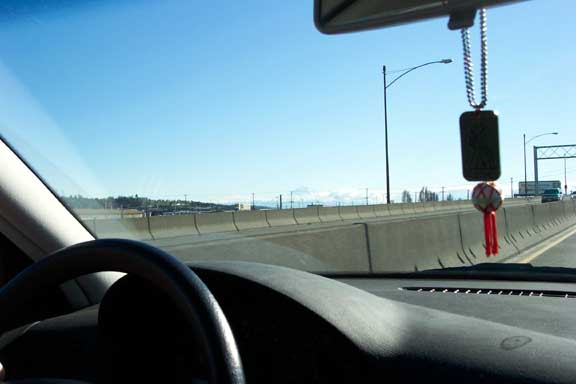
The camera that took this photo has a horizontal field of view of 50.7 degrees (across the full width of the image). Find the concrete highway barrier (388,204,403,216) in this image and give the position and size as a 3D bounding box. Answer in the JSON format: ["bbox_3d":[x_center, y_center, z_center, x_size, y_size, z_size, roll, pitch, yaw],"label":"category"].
[{"bbox_3d":[8.848,1.391,50.360,0.600,0.840,3.050,-2,-1,31],"label":"concrete highway barrier"}]

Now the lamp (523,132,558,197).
[{"bbox_3d":[43.293,-4.266,103.759,5.700,11.070,0.350,-2,-1,31],"label":"lamp"}]

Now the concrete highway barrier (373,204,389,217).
[{"bbox_3d":[7.298,1.395,47.734,0.600,0.840,3.050,-2,-1,31],"label":"concrete highway barrier"}]

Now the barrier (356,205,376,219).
[{"bbox_3d":[5.747,1.398,45.107,0.600,0.840,3.050,-2,-1,31],"label":"barrier"}]

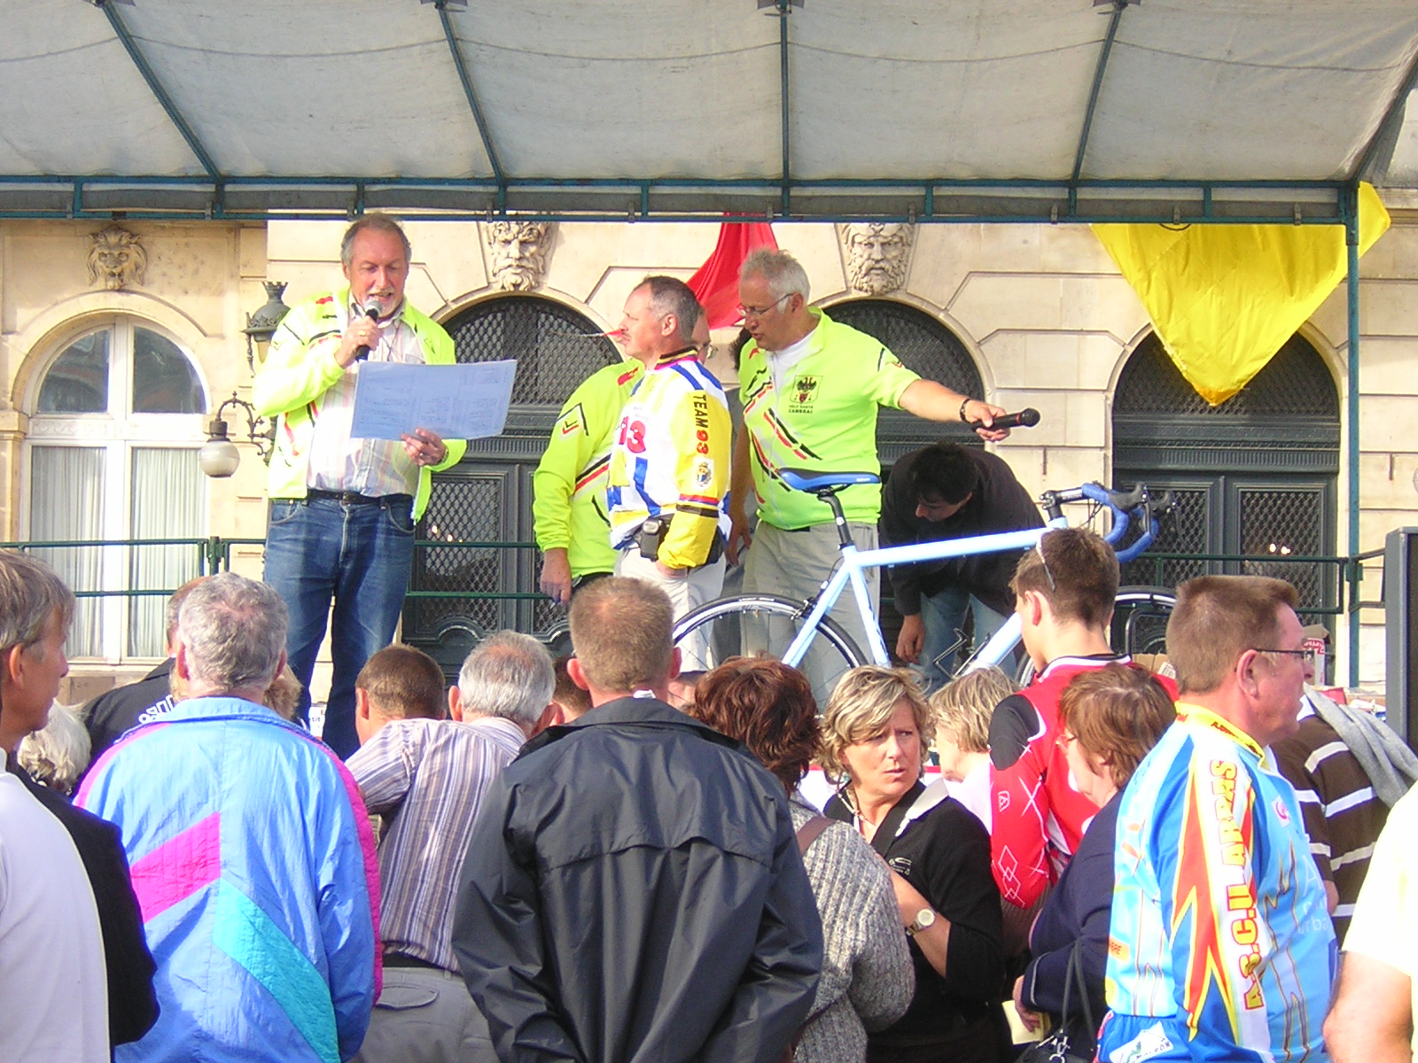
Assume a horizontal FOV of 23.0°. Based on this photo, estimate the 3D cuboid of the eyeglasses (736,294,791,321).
[{"bbox_3d":[0.161,-0.653,9.850,0.140,0.042,0.140,-32,27,-31],"label":"eyeglasses"}]

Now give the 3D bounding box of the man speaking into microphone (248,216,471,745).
[{"bbox_3d":[-0.963,0.014,9.474,0.580,1.760,0.480,1,-2,-9],"label":"man speaking into microphone"}]

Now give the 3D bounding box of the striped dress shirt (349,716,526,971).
[{"bbox_3d":[-0.400,0.540,5.950,0.500,0.500,0.340,1,-2,3],"label":"striped dress shirt"}]

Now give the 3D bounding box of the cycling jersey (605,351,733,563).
[{"bbox_3d":[-0.111,-0.205,9.850,0.330,0.630,0.480,2,-2,-30],"label":"cycling jersey"}]

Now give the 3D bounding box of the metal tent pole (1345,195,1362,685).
[{"bbox_3d":[2.444,-0.178,13.200,0.040,2.300,0.040,1,-2,2],"label":"metal tent pole"}]

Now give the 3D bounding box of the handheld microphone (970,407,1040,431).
[{"bbox_3d":[0.823,-0.313,9.700,0.215,0.052,0.052,-12,-4,21],"label":"handheld microphone"}]

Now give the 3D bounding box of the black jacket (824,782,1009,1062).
[{"bbox_3d":[0.355,0.704,6.350,0.450,0.530,0.310,0,-2,27],"label":"black jacket"}]

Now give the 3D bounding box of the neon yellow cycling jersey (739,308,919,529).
[{"bbox_3d":[0.334,-0.318,9.850,0.560,0.630,0.380,0,-2,37],"label":"neon yellow cycling jersey"}]

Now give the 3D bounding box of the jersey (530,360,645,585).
[{"bbox_3d":[-0.235,-0.193,10.200,0.530,0.660,0.340,2,-2,-27],"label":"jersey"}]

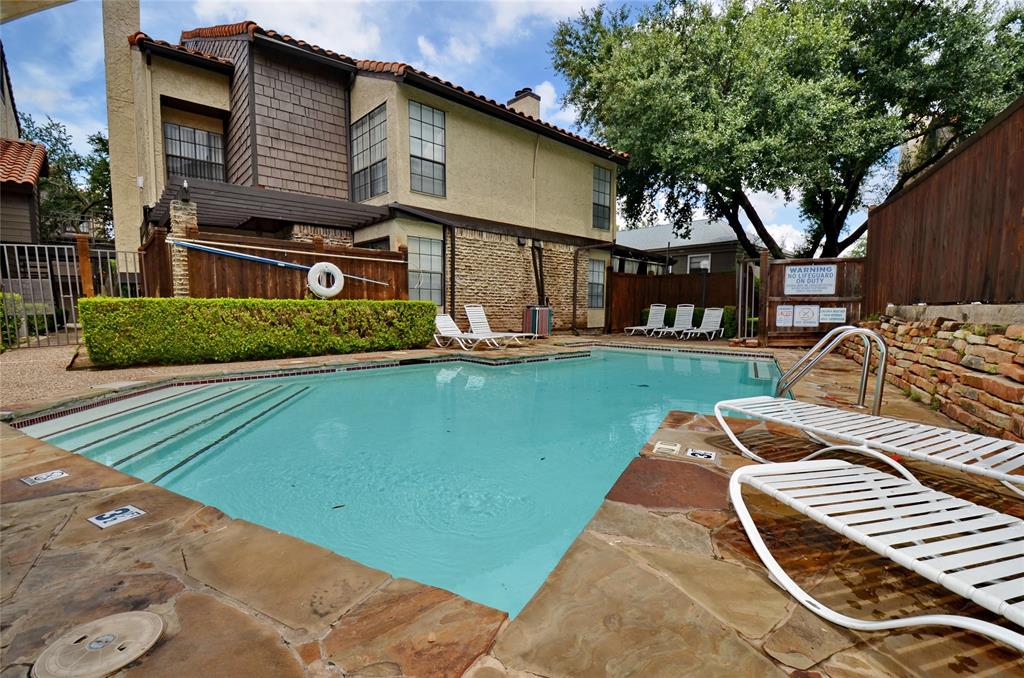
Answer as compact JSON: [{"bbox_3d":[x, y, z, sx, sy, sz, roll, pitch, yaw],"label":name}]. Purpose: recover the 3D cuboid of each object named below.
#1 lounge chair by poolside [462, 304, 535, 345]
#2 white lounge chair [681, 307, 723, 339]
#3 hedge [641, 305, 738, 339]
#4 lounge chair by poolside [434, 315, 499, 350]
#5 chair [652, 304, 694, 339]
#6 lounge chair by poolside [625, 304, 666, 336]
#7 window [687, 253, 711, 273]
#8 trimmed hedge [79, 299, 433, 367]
[{"bbox_3d":[-0.333,-0.308,9.983,0.610,0.950,1.779,-4,6,-42],"label":"lounge chair by poolside"},{"bbox_3d":[5.570,-0.434,12.312,0.610,0.868,1.899,4,6,43],"label":"white lounge chair"},{"bbox_3d":[5.957,-0.605,14.257,3.182,0.930,0.660,4,6,45],"label":"hedge"},{"bbox_3d":[-1.090,-0.166,9.576,0.610,0.723,2.033,-4,6,-42],"label":"lounge chair by poolside"},{"bbox_3d":[4.889,-0.521,12.755,0.610,0.977,1.754,4,6,43],"label":"chair"},{"bbox_3d":[4.296,-0.581,13.546,0.610,0.984,1.754,4,6,43],"label":"lounge chair by poolside"},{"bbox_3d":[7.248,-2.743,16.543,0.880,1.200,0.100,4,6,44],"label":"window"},{"bbox_3d":[-4.210,-0.233,8.232,5.741,1.050,0.750,-3,5,-37],"label":"trimmed hedge"}]

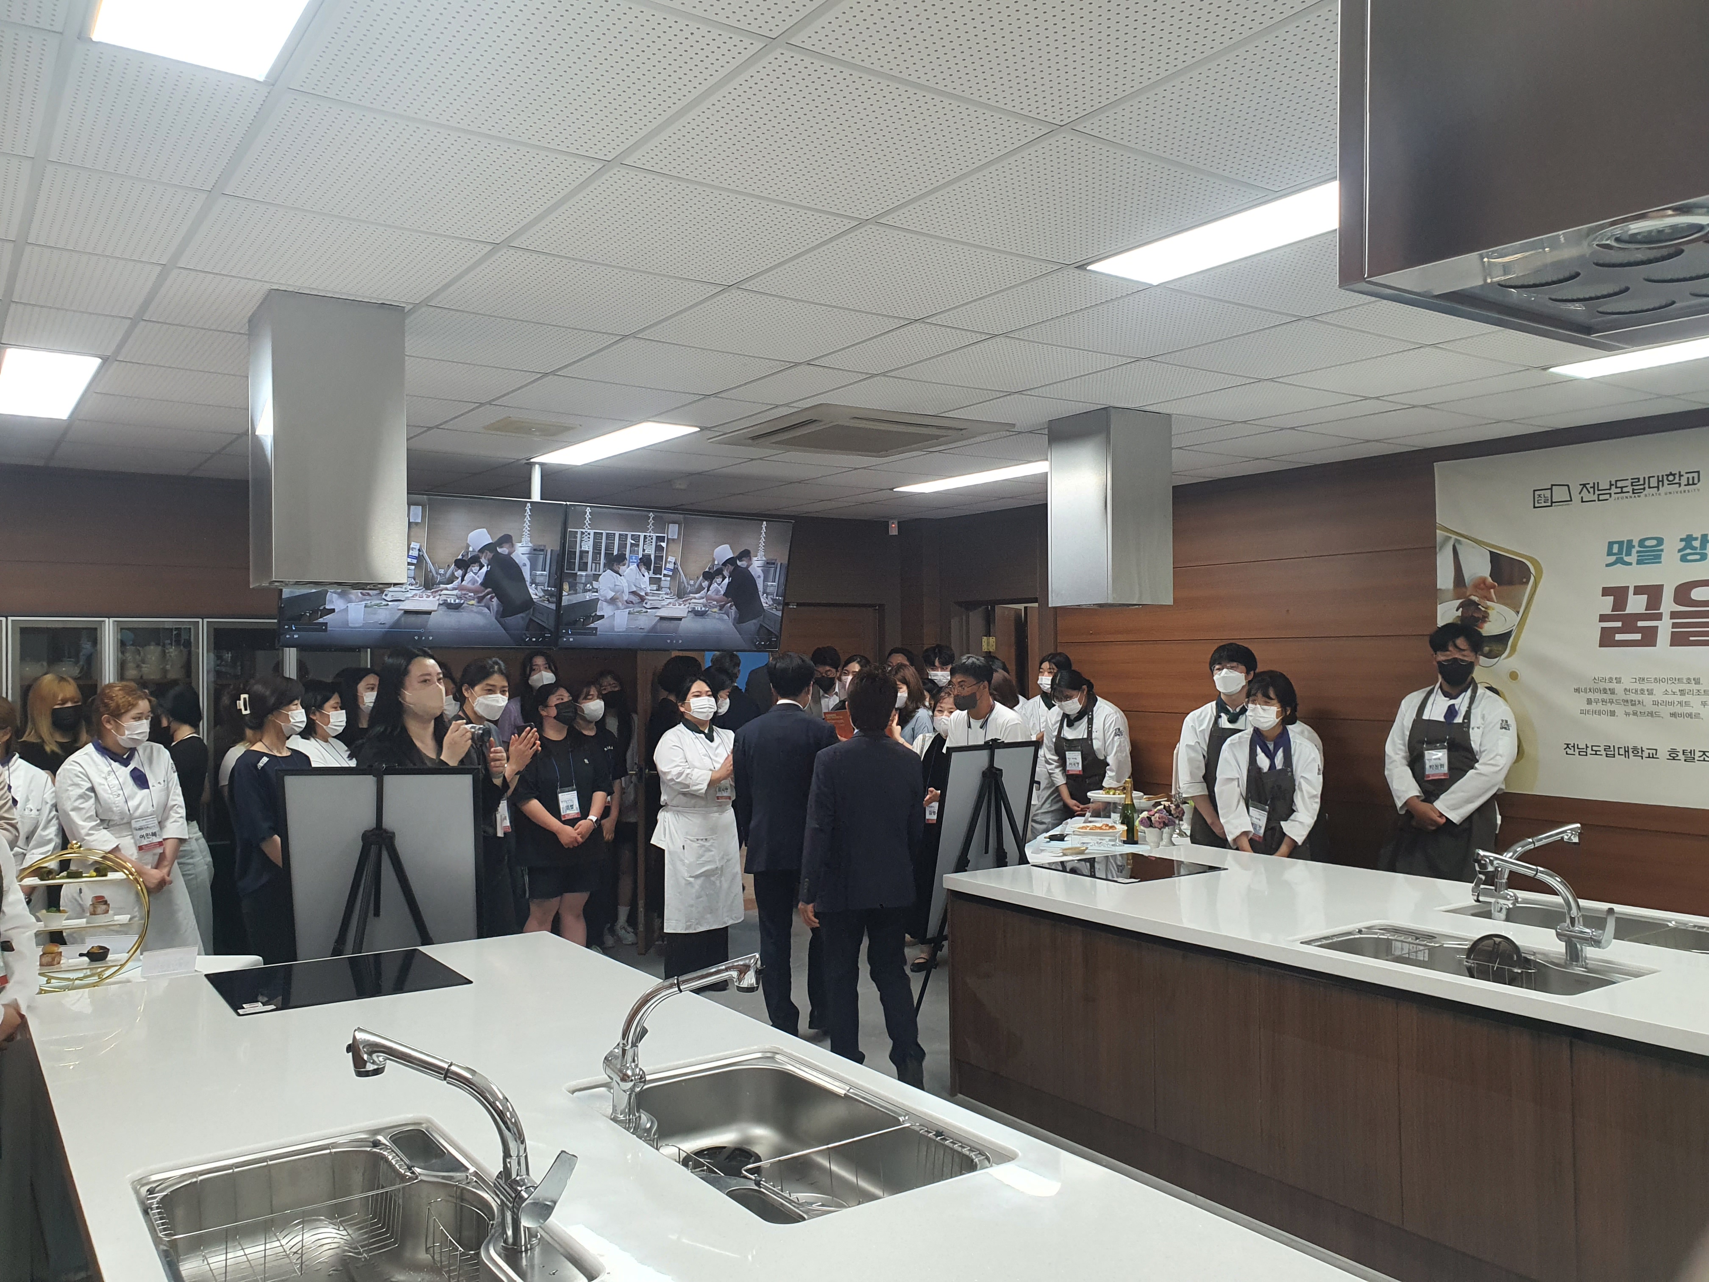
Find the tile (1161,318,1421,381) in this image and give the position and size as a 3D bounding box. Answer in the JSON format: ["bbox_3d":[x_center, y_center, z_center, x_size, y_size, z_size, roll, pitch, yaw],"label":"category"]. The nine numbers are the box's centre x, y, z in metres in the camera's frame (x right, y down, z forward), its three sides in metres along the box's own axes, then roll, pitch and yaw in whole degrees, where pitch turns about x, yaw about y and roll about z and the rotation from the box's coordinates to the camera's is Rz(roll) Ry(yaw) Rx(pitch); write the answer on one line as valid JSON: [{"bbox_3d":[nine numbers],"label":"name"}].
[{"bbox_3d":[1.384,-0.933,4.145,0.600,0.020,0.600,0,0,-36],"label":"tile"}]

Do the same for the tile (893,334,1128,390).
[{"bbox_3d":[0.520,-0.917,4.270,0.600,0.020,0.600,0,0,-36],"label":"tile"}]

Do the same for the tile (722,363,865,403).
[{"bbox_3d":[-0.208,-0.889,4.450,0.290,0.020,0.590,0,-1,-35],"label":"tile"}]

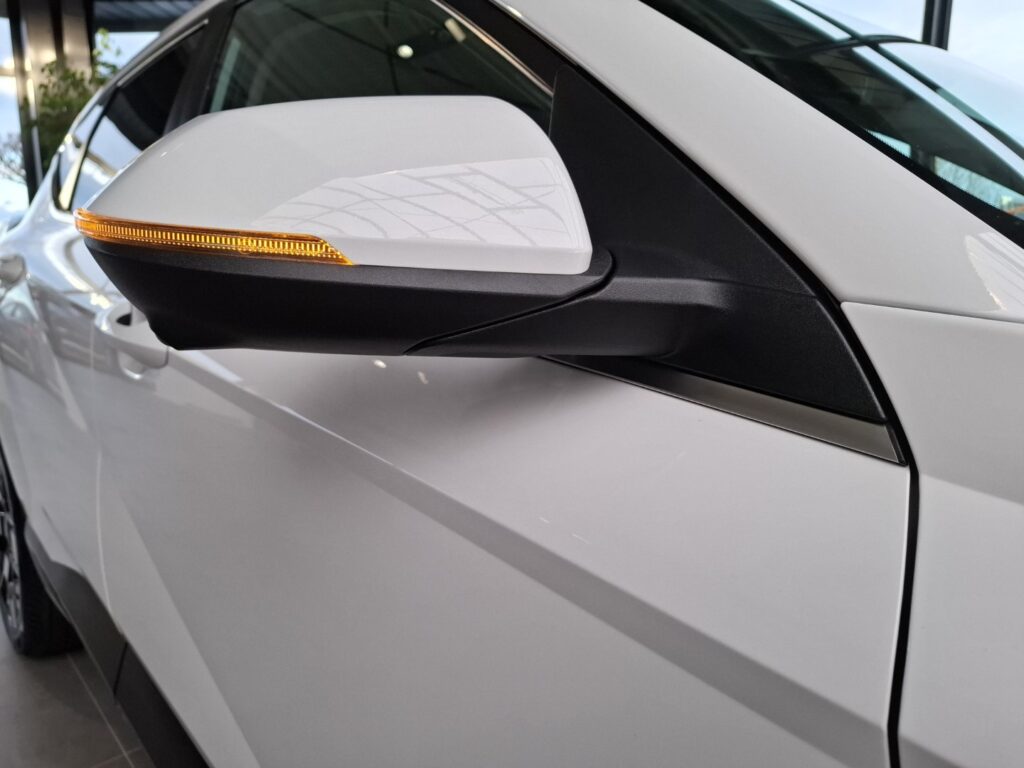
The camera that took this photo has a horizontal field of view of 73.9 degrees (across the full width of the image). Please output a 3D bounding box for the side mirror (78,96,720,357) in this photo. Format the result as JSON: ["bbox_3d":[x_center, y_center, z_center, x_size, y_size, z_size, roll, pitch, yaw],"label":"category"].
[{"bbox_3d":[-0.061,-0.100,0.433,0.335,0.170,0.180,-7,11,-32],"label":"side mirror"}]

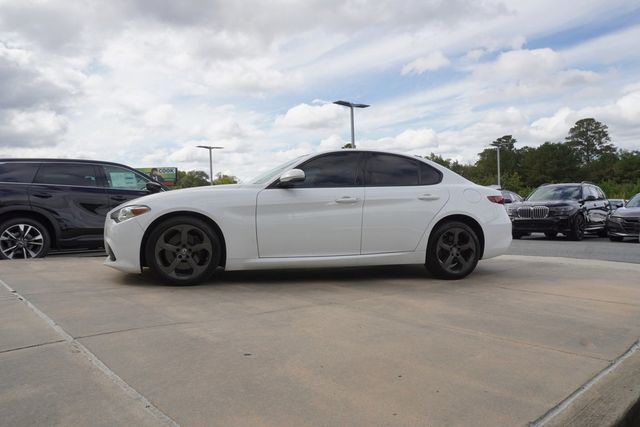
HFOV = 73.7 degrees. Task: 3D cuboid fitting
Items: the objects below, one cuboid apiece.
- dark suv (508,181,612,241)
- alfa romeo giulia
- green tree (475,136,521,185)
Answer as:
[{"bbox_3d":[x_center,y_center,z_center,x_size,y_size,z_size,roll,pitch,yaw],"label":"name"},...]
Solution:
[{"bbox_3d":[8.170,-0.120,14.400,5.130,1.800,2.020,0,0,-44],"label":"dark suv"},{"bbox_3d":[-0.008,-0.022,5.152,4.643,1.436,1.880,1,0,-15],"label":"alfa romeo giulia"},{"bbox_3d":[24.900,-5.000,60.000,6.600,11.600,6.400,0,0,23],"label":"green tree"}]

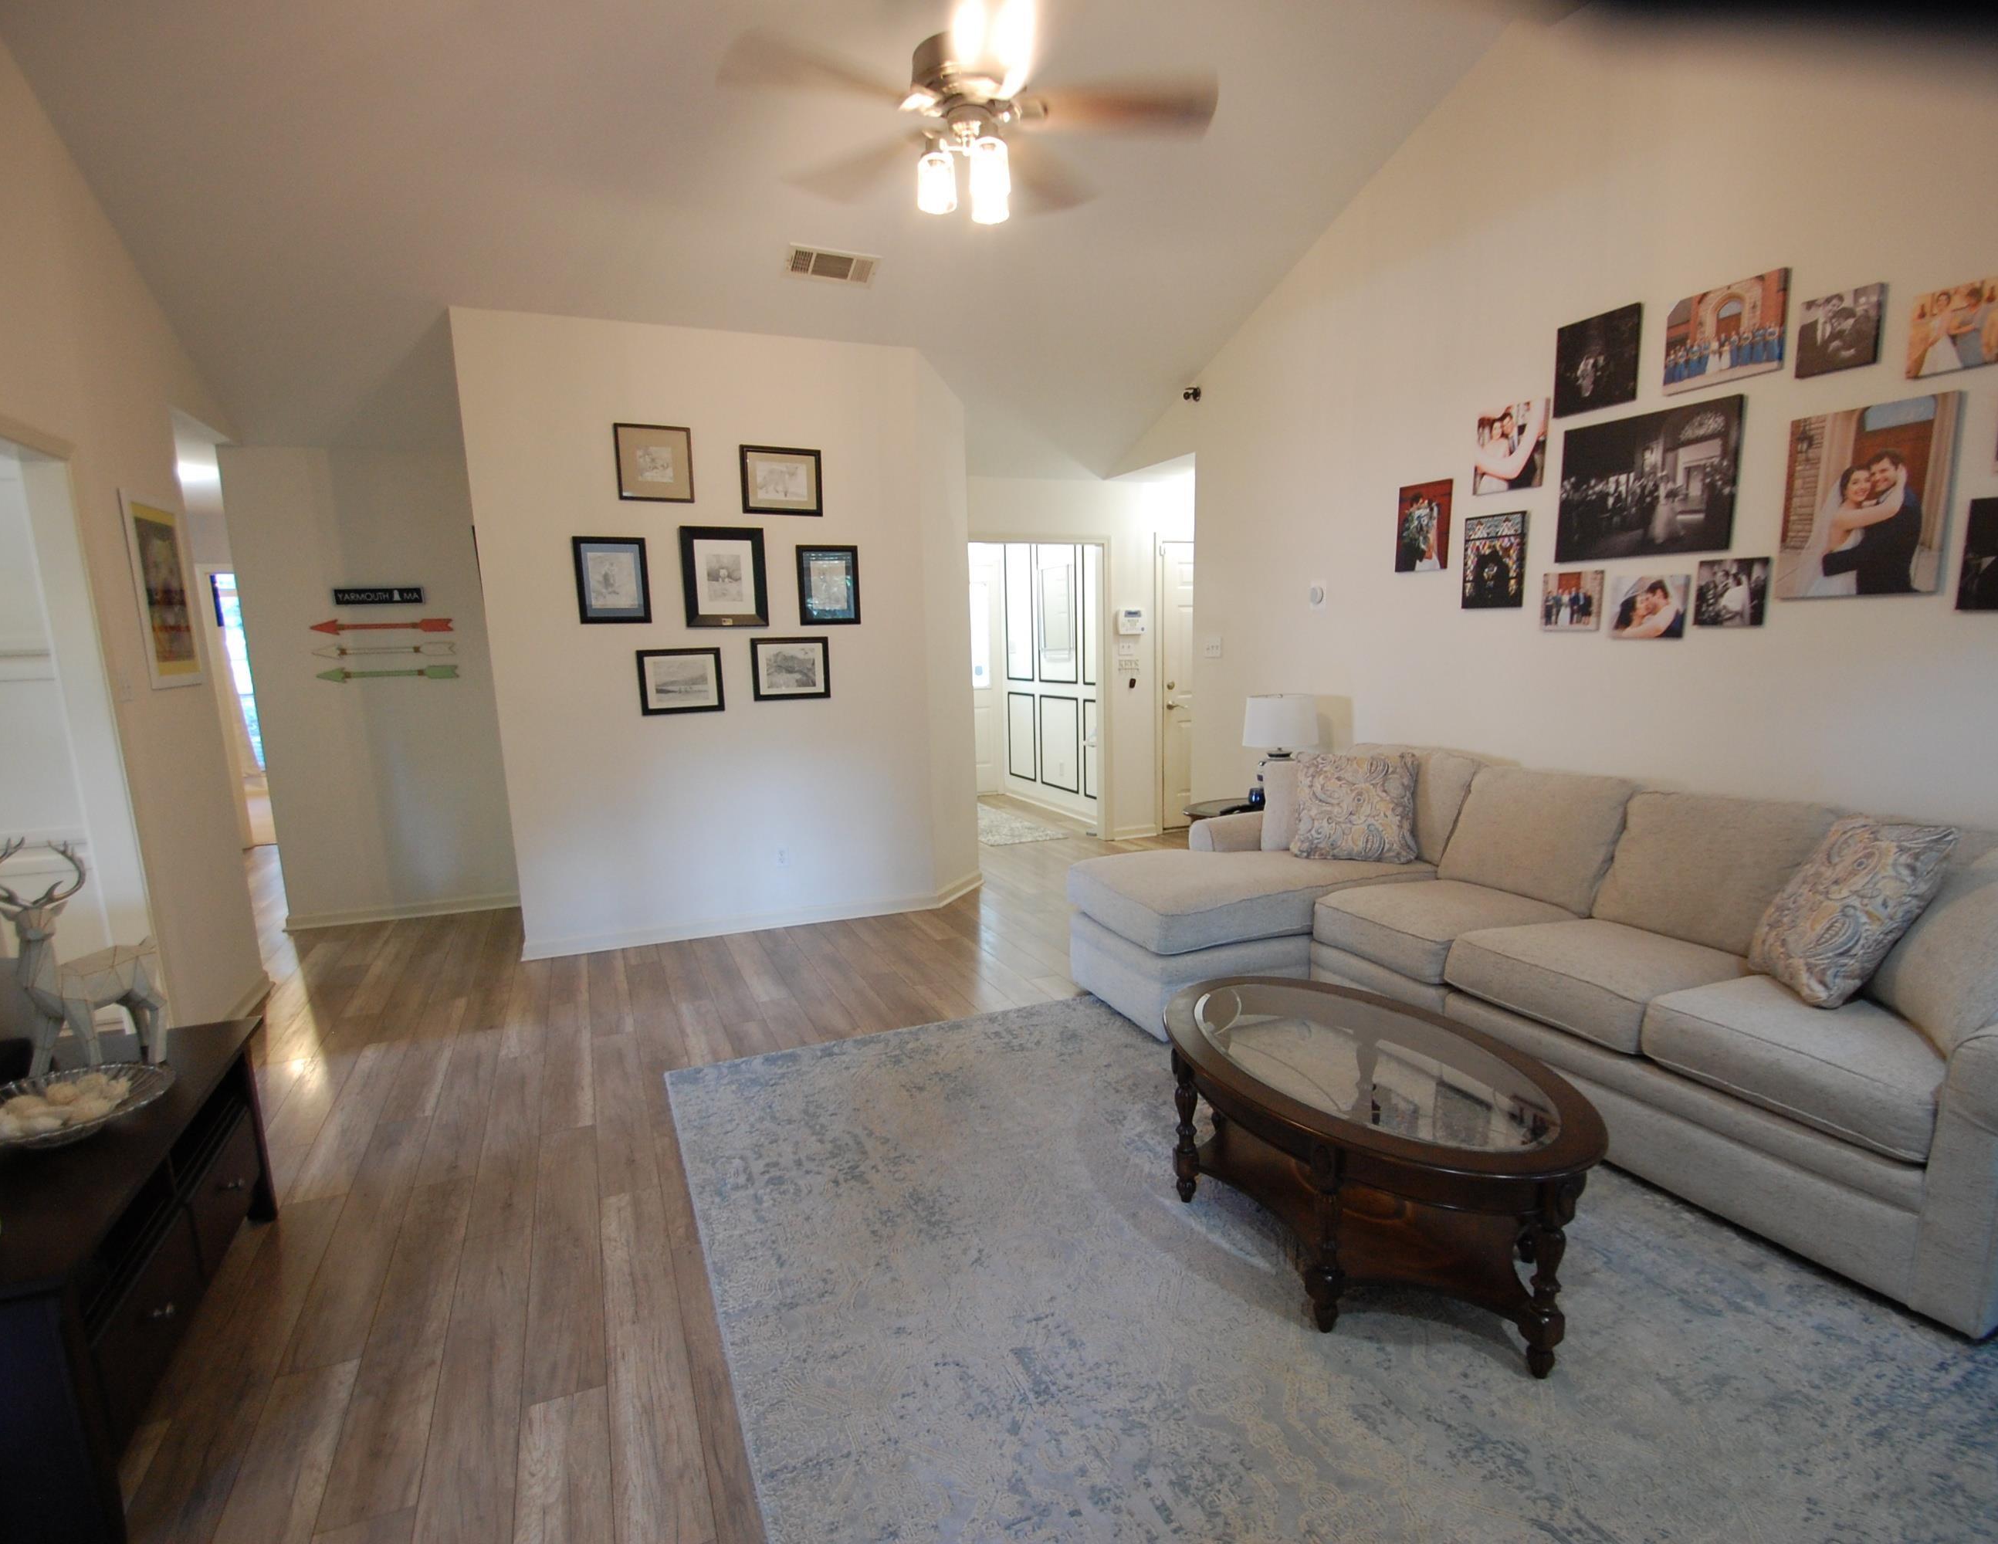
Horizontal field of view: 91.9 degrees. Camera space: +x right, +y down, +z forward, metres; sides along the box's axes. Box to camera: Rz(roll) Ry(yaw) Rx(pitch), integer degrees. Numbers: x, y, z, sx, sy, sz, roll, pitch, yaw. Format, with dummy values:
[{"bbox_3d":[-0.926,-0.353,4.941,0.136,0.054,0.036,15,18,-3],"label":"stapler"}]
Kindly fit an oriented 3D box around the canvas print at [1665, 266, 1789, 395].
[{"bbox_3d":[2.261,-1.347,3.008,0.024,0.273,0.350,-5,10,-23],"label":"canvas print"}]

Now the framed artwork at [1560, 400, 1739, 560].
[{"bbox_3d":[2.203,-0.973,3.301,0.025,0.467,0.596,-6,10,-23],"label":"framed artwork"}]

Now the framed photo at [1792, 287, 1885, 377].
[{"bbox_3d":[2.406,-1.253,2.760,0.025,0.210,0.203,-6,10,-23],"label":"framed photo"}]

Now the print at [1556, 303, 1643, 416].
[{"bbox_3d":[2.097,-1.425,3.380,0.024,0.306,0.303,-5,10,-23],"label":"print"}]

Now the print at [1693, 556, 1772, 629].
[{"bbox_3d":[2.338,-0.568,3.077,0.025,0.206,0.205,-6,10,-23],"label":"print"}]

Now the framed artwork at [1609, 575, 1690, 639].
[{"bbox_3d":[2.237,-0.563,3.316,0.025,0.210,0.252,-6,10,-23],"label":"framed artwork"}]

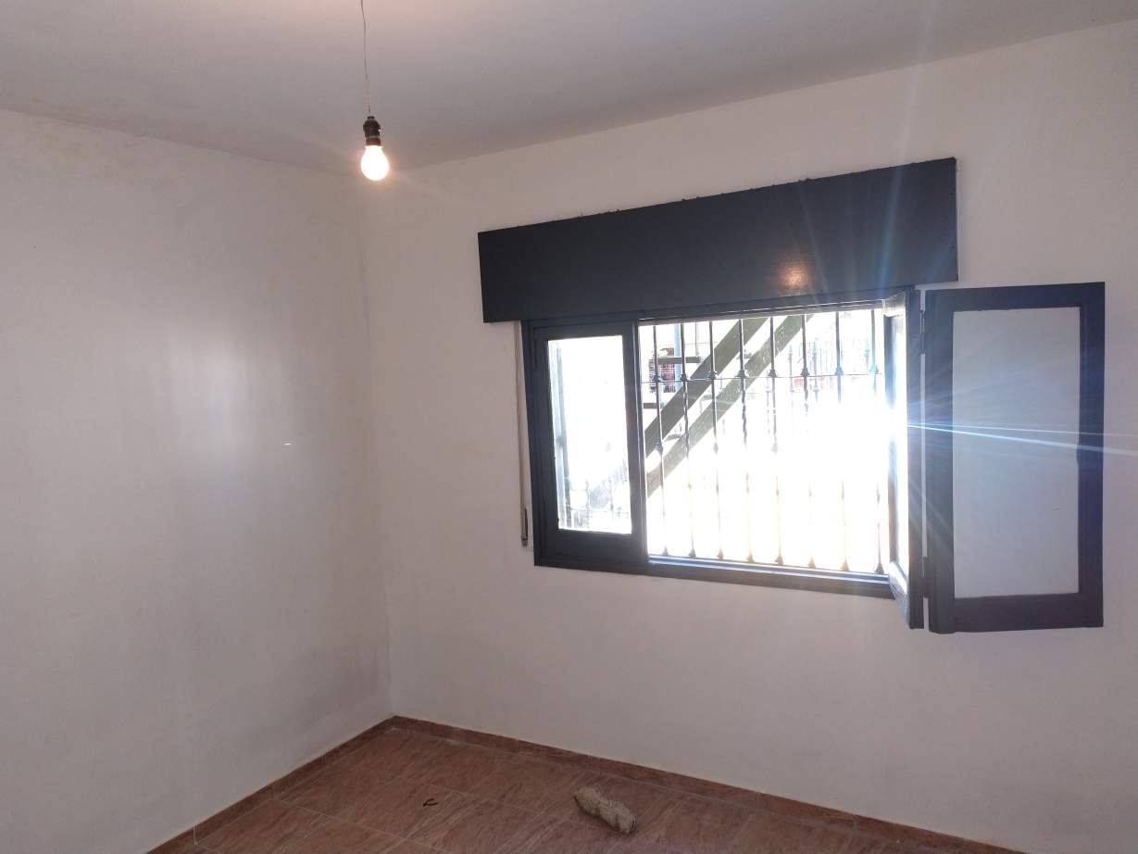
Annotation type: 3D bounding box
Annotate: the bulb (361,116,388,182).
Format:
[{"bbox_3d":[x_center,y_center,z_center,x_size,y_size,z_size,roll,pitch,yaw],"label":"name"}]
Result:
[{"bbox_3d":[-0.412,-0.591,1.740,0.060,0.138,0.060,-2,4,0],"label":"bulb"}]

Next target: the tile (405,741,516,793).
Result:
[{"bbox_3d":[-0.464,1.425,3.444,0.342,0.010,0.342,0,4,29],"label":"tile"}]

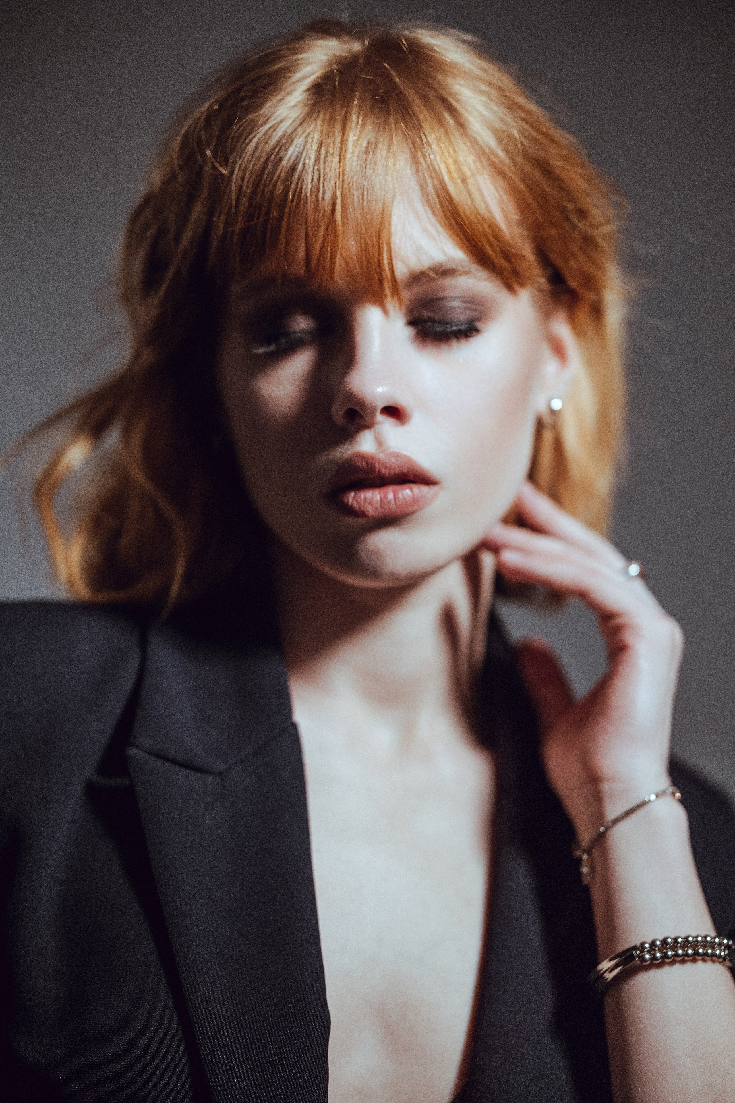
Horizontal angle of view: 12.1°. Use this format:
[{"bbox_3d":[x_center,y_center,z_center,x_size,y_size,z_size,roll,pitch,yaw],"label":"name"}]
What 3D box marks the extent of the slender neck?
[{"bbox_3d":[0.007,0.039,1.455,0.100,0.092,0.105,0,0,2],"label":"slender neck"}]

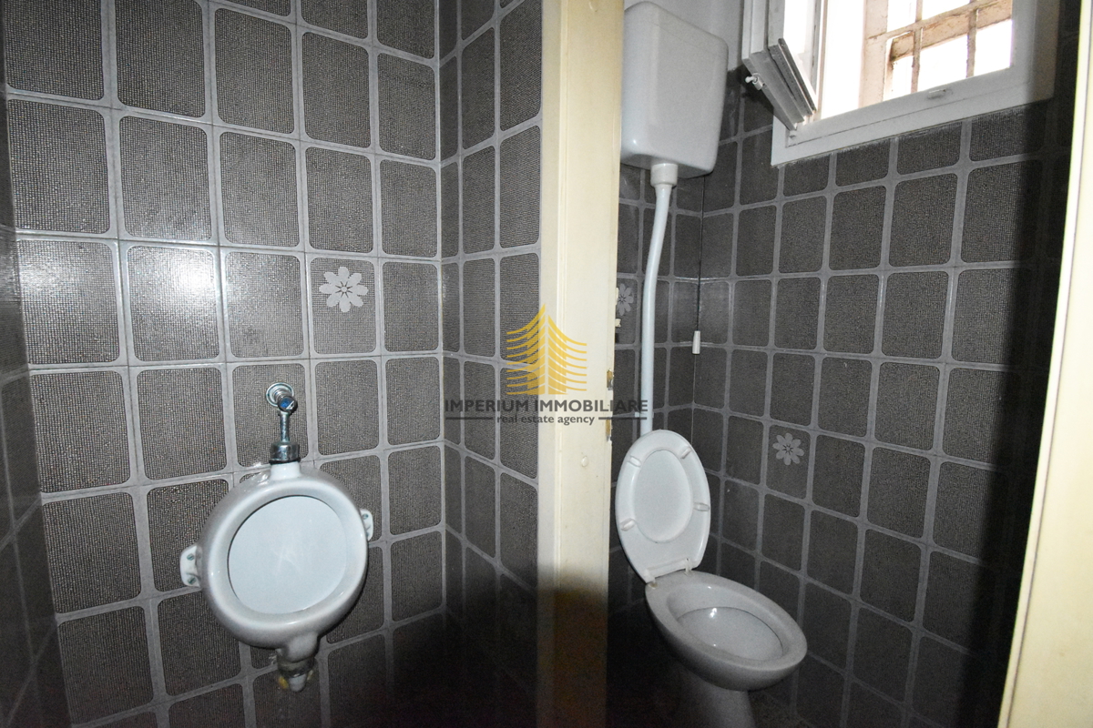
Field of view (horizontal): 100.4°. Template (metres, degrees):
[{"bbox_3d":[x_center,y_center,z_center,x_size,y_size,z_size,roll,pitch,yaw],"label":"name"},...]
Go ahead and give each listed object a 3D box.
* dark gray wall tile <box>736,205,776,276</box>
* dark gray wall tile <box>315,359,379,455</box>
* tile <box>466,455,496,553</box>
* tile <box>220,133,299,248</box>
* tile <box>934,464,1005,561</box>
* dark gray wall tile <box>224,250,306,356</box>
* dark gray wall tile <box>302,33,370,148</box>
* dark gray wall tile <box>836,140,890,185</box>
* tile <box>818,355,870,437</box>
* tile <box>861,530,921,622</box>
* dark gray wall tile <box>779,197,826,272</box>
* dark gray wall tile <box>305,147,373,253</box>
[{"bbox_3d":[0.644,-0.379,1.402,0.010,0.201,0.123,-3,7,-33],"label":"dark gray wall tile"},{"bbox_3d":[-0.426,0.094,0.981,0.120,0.194,0.010,-3,7,-30],"label":"dark gray wall tile"},{"bbox_3d":[-0.151,0.326,1.053,0.010,0.211,0.131,-4,8,-40],"label":"tile"},{"bbox_3d":[-0.573,-0.345,0.916,0.131,0.211,0.010,-3,7,-31],"label":"tile"},{"bbox_3d":[0.940,0.322,1.009,0.010,0.194,0.114,-4,7,-36],"label":"tile"},{"bbox_3d":[-0.576,-0.120,0.940,0.131,0.211,0.010,-3,7,-31],"label":"dark gray wall tile"},{"bbox_3d":[-0.423,-0.548,0.923,0.119,0.192,0.010,-3,7,-31],"label":"dark gray wall tile"},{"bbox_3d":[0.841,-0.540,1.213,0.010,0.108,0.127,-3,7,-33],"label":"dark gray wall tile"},{"bbox_3d":[0.834,0.090,1.277,0.010,0.211,0.131,-3,7,-33],"label":"tile"},{"bbox_3d":[0.911,0.556,1.204,0.010,0.212,0.127,-3,7,-33],"label":"tile"},{"bbox_3d":[0.723,-0.358,1.284,0.010,0.195,0.117,-3,7,-33],"label":"dark gray wall tile"},{"bbox_3d":[-0.444,-0.346,0.979,0.131,0.203,0.012,-3,7,-32],"label":"dark gray wall tile"}]

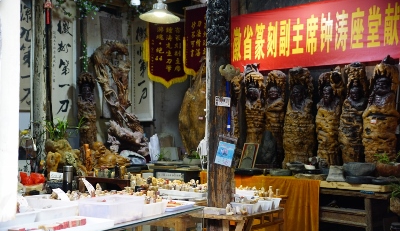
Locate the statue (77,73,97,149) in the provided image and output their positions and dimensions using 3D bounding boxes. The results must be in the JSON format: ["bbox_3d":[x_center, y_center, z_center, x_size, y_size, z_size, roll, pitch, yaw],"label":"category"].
[{"bbox_3d":[-1.247,-0.038,6.350,0.210,0.870,0.210,0,1,-23],"label":"statue"}]

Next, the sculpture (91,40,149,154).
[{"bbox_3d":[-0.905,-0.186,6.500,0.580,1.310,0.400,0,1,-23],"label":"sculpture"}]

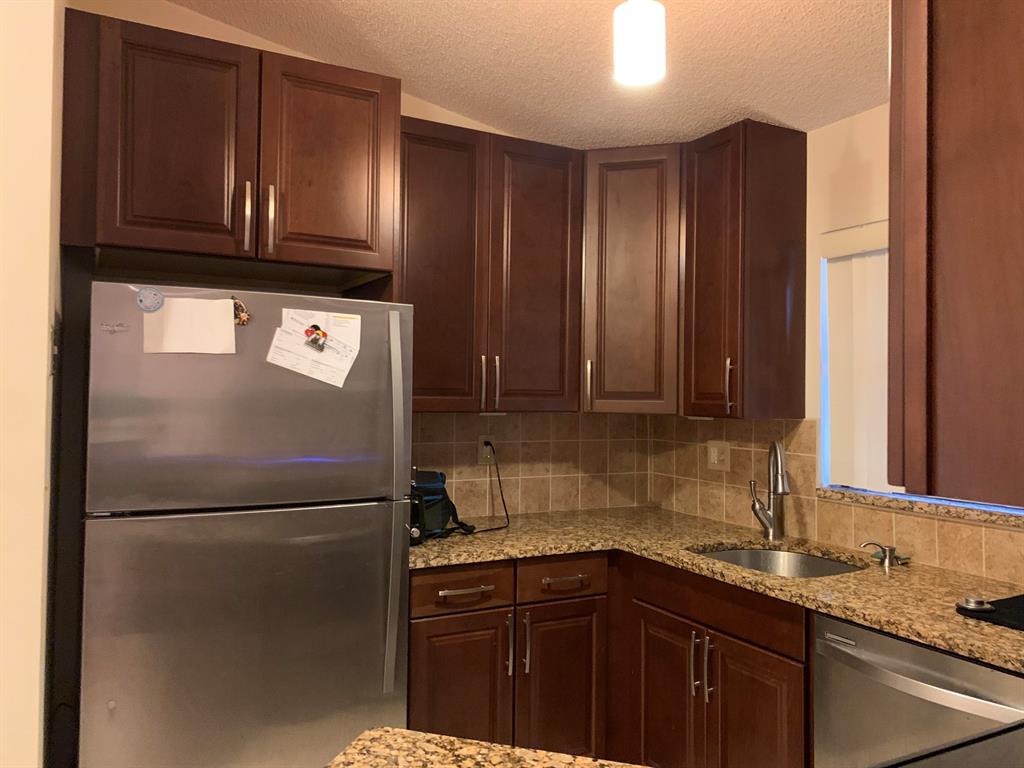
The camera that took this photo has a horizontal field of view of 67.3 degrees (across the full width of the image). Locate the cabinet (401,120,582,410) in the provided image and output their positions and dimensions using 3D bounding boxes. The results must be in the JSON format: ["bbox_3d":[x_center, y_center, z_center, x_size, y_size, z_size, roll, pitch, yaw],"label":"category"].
[{"bbox_3d":[-0.161,-0.422,3.067,0.839,1.063,0.316,1,-1,-28],"label":"cabinet"}]

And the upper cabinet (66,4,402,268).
[{"bbox_3d":[-0.909,-0.665,2.495,0.910,0.611,0.623,1,-1,-28],"label":"upper cabinet"}]

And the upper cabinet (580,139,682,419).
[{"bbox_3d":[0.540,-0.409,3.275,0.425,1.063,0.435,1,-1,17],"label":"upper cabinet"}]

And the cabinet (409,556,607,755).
[{"bbox_3d":[-0.138,1.020,2.888,0.759,0.851,0.620,1,-1,-28],"label":"cabinet"}]

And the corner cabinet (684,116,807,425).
[{"bbox_3d":[0.885,-0.408,2.939,0.313,1.063,0.326,1,-1,-28],"label":"corner cabinet"}]

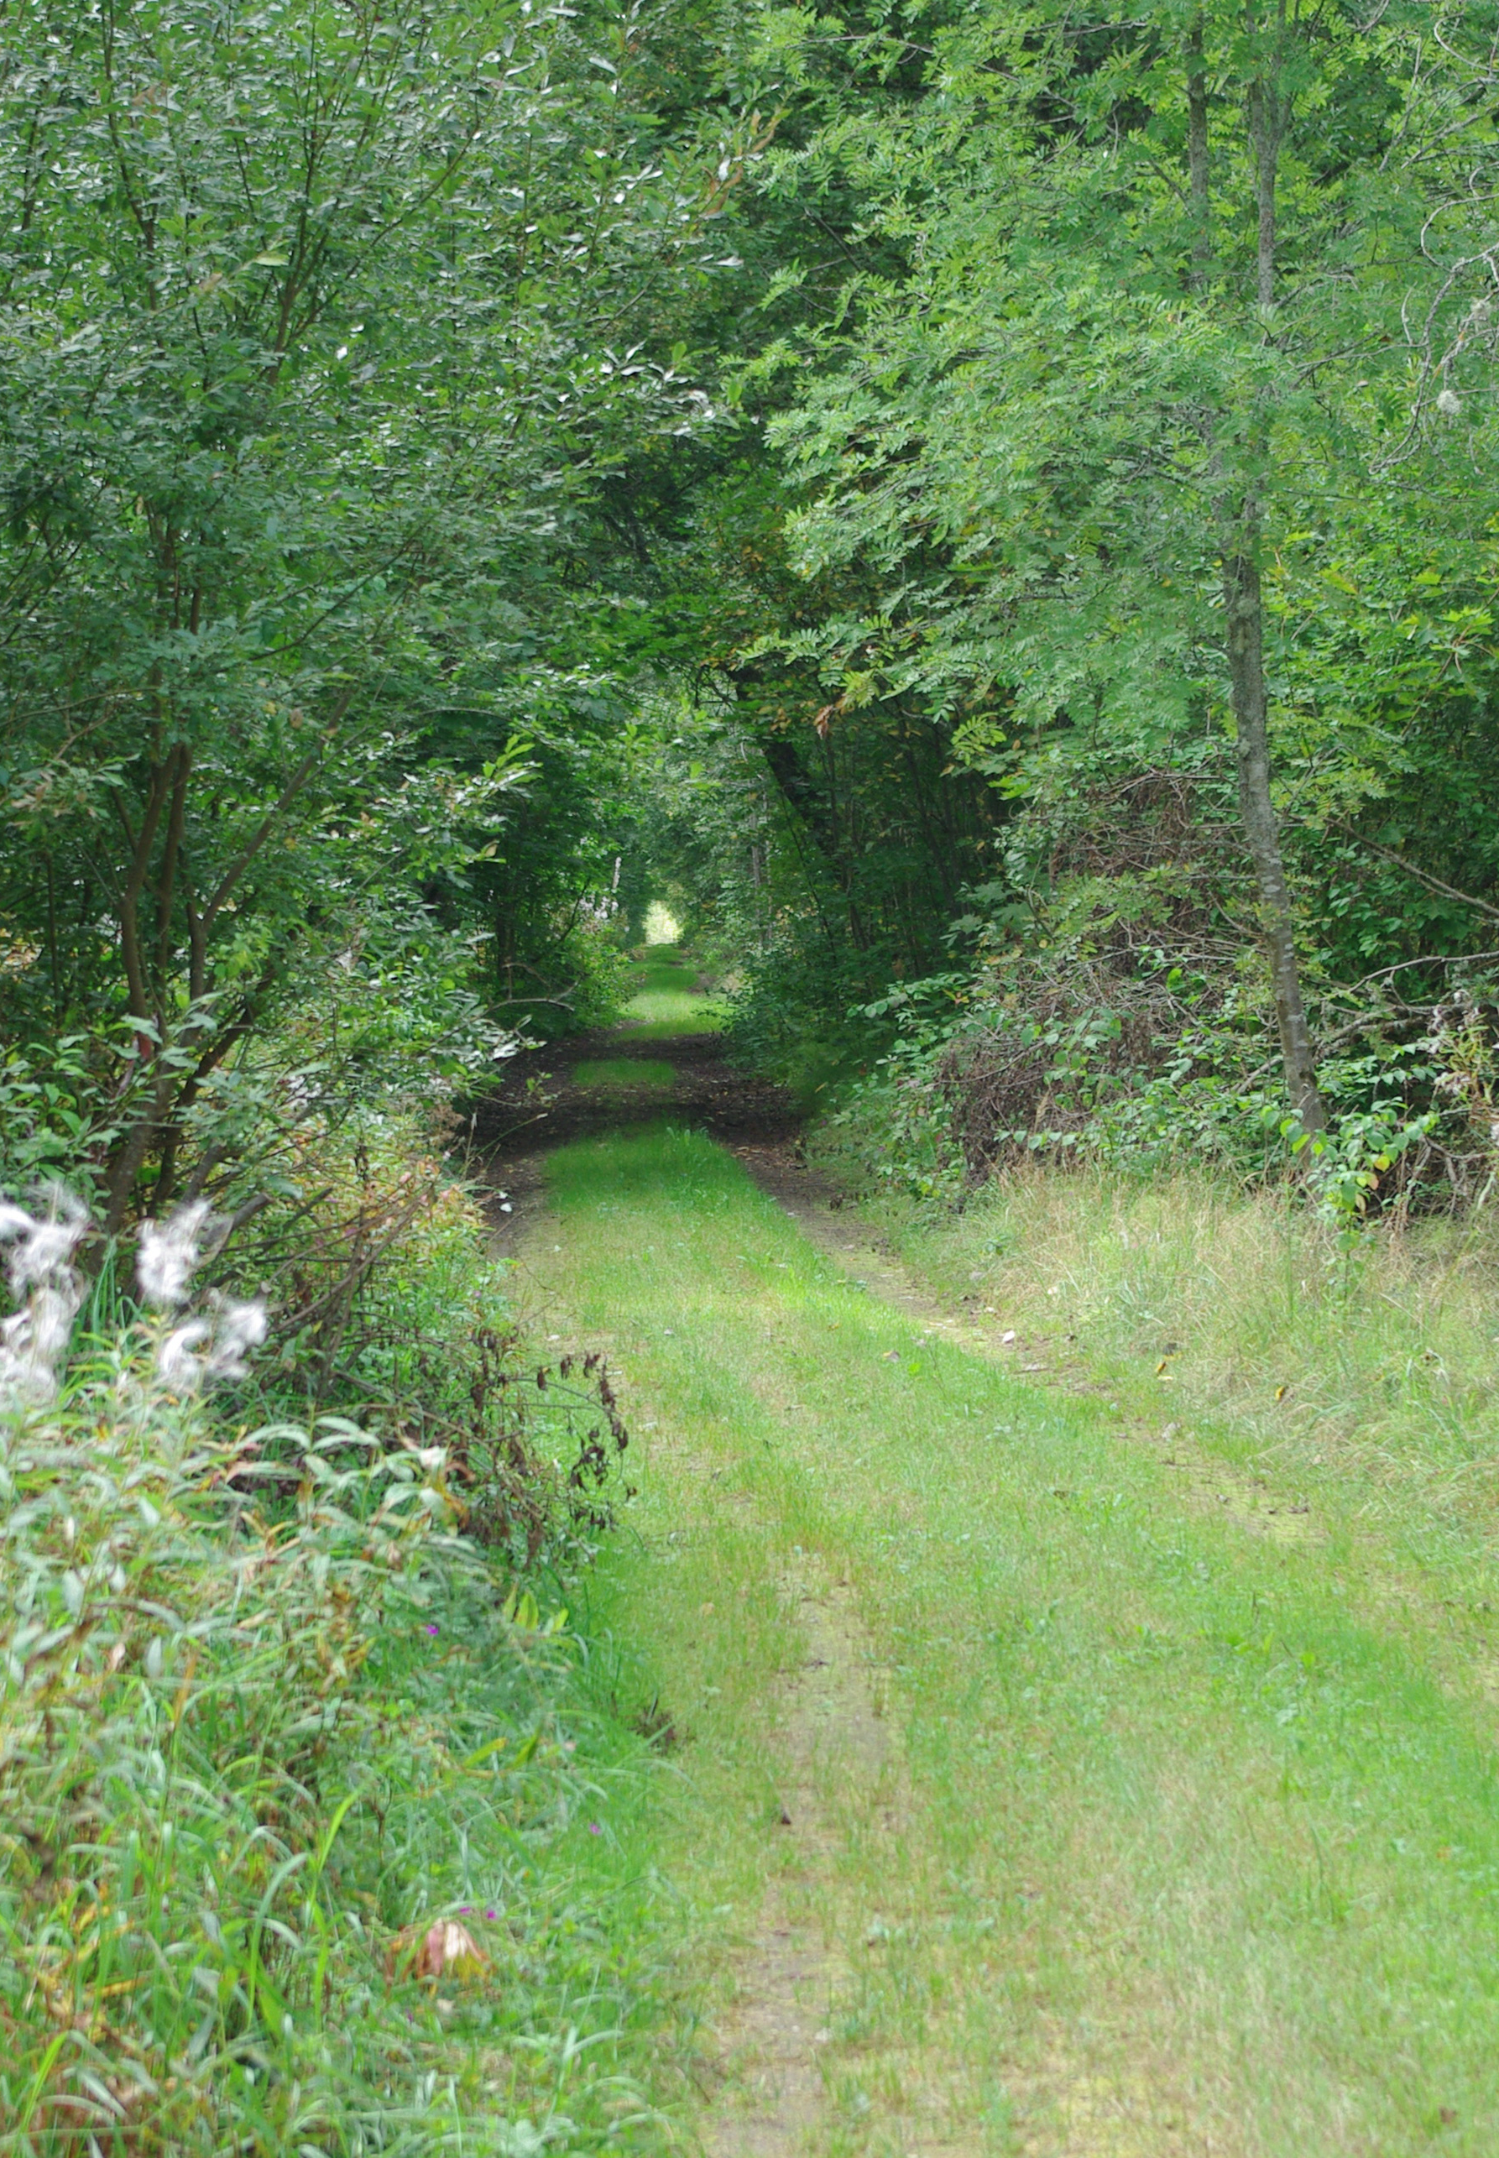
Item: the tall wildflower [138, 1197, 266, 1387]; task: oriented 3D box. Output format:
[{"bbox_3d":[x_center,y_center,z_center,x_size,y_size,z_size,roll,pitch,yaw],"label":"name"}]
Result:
[{"bbox_3d":[-0.954,0.370,12.800,0.228,0.329,0.190,0,1,0],"label":"tall wildflower"}]

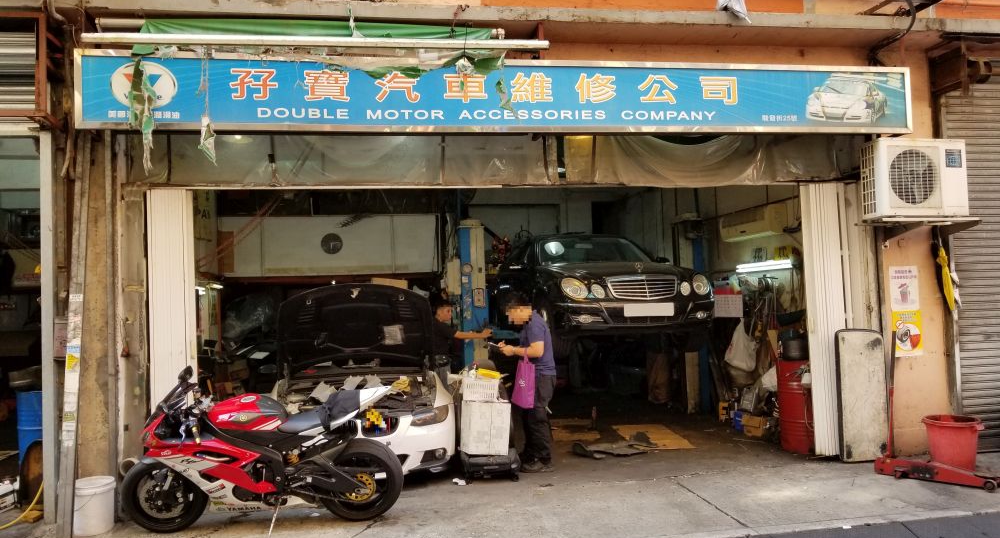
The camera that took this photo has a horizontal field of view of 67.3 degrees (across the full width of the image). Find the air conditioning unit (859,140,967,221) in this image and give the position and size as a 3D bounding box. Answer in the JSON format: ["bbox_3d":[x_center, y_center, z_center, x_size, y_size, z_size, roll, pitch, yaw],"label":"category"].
[{"bbox_3d":[3.784,-0.810,6.904,0.880,0.690,0.310,-2,-3,-10],"label":"air conditioning unit"}]

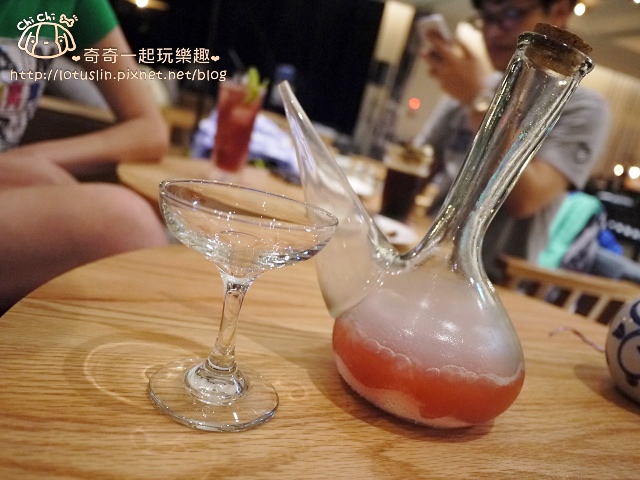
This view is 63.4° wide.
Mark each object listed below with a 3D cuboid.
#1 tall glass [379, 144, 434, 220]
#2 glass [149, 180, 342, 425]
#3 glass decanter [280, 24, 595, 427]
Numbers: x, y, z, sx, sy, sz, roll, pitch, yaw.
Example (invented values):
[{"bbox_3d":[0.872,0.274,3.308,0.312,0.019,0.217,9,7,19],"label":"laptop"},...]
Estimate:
[{"bbox_3d":[0.166,-0.109,1.014,0.086,0.136,0.086,13,13,0],"label":"tall glass"},{"bbox_3d":[-0.047,0.033,0.280,0.092,0.110,0.092,13,13,0],"label":"glass"},{"bbox_3d":[0.050,-0.013,0.297,0.176,0.231,0.114,13,13,0],"label":"glass decanter"}]

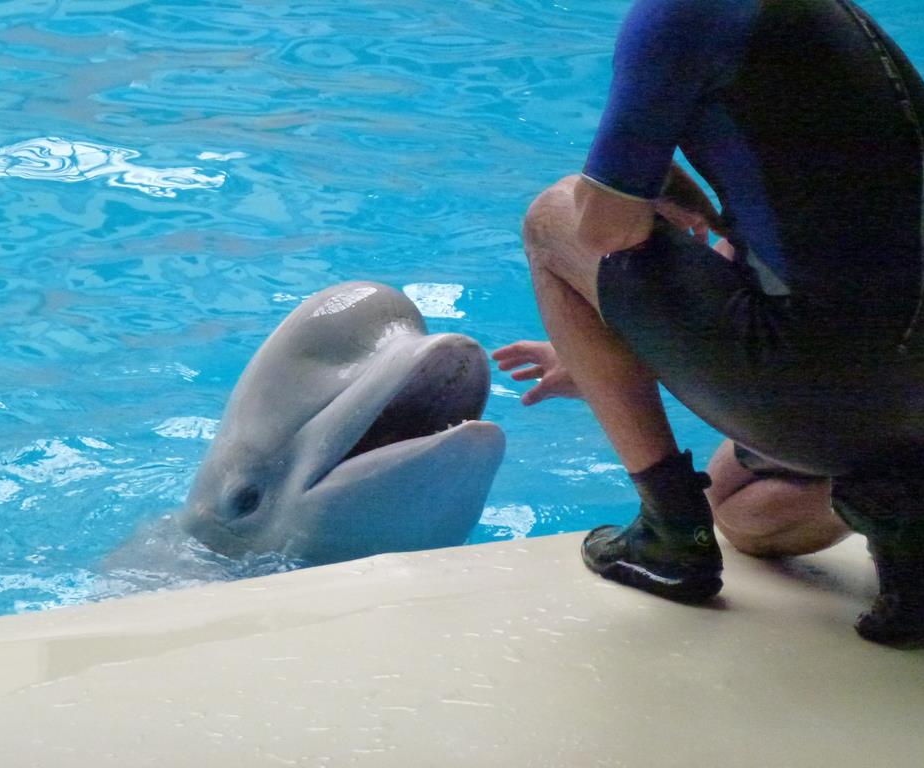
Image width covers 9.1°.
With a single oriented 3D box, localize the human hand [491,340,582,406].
[{"bbox_3d":[0.104,-0.015,6.900,0.150,0.080,0.105,2,13,10],"label":"human hand"}]

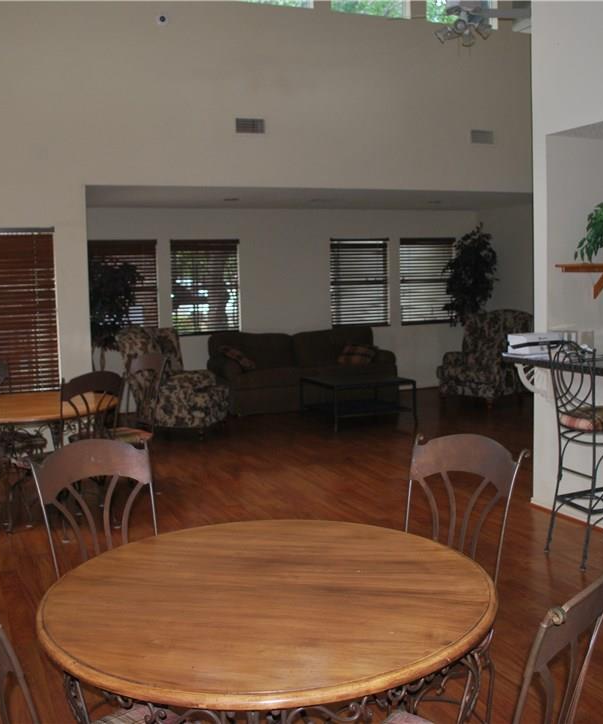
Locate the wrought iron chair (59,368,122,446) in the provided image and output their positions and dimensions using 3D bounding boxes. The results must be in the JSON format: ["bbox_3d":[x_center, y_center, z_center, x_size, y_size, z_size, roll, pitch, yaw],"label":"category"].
[{"bbox_3d":[-1.472,0.581,5.237,0.570,1.010,0.460,4,8,42],"label":"wrought iron chair"}]

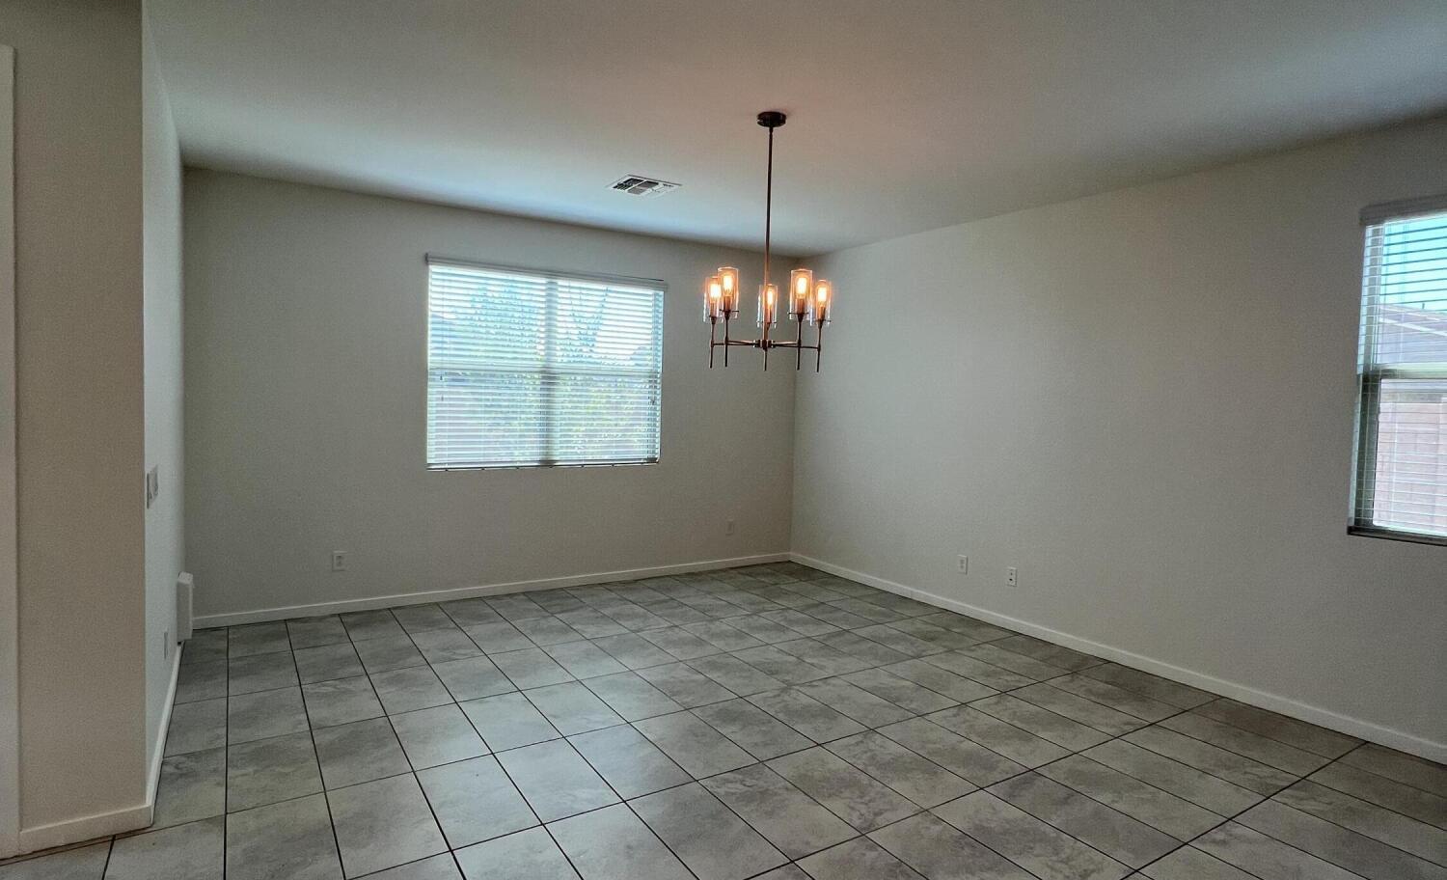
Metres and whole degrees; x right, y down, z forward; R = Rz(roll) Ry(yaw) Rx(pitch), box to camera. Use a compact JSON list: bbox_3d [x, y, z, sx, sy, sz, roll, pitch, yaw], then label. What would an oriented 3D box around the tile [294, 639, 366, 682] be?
[{"bbox_3d":[-2.149,1.213,3.959,0.300,0.010,0.600,0,3,-34],"label":"tile"}]

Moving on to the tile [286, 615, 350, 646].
[{"bbox_3d":[-2.482,1.185,4.458,0.300,0.010,0.600,0,3,-34],"label":"tile"}]

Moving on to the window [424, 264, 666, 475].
[{"bbox_3d":[-1.304,-0.537,5.625,1.881,1.501,0.080,0,3,-34],"label":"window"}]

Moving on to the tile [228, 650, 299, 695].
[{"bbox_3d":[-2.400,1.211,3.793,0.300,0.010,0.600,0,3,-34],"label":"tile"}]

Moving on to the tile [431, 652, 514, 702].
[{"bbox_3d":[-1.315,1.243,3.795,0.300,0.010,0.600,0,3,-34],"label":"tile"}]

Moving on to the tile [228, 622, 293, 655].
[{"bbox_3d":[-2.733,1.184,4.291,0.300,0.010,0.600,0,3,-34],"label":"tile"}]

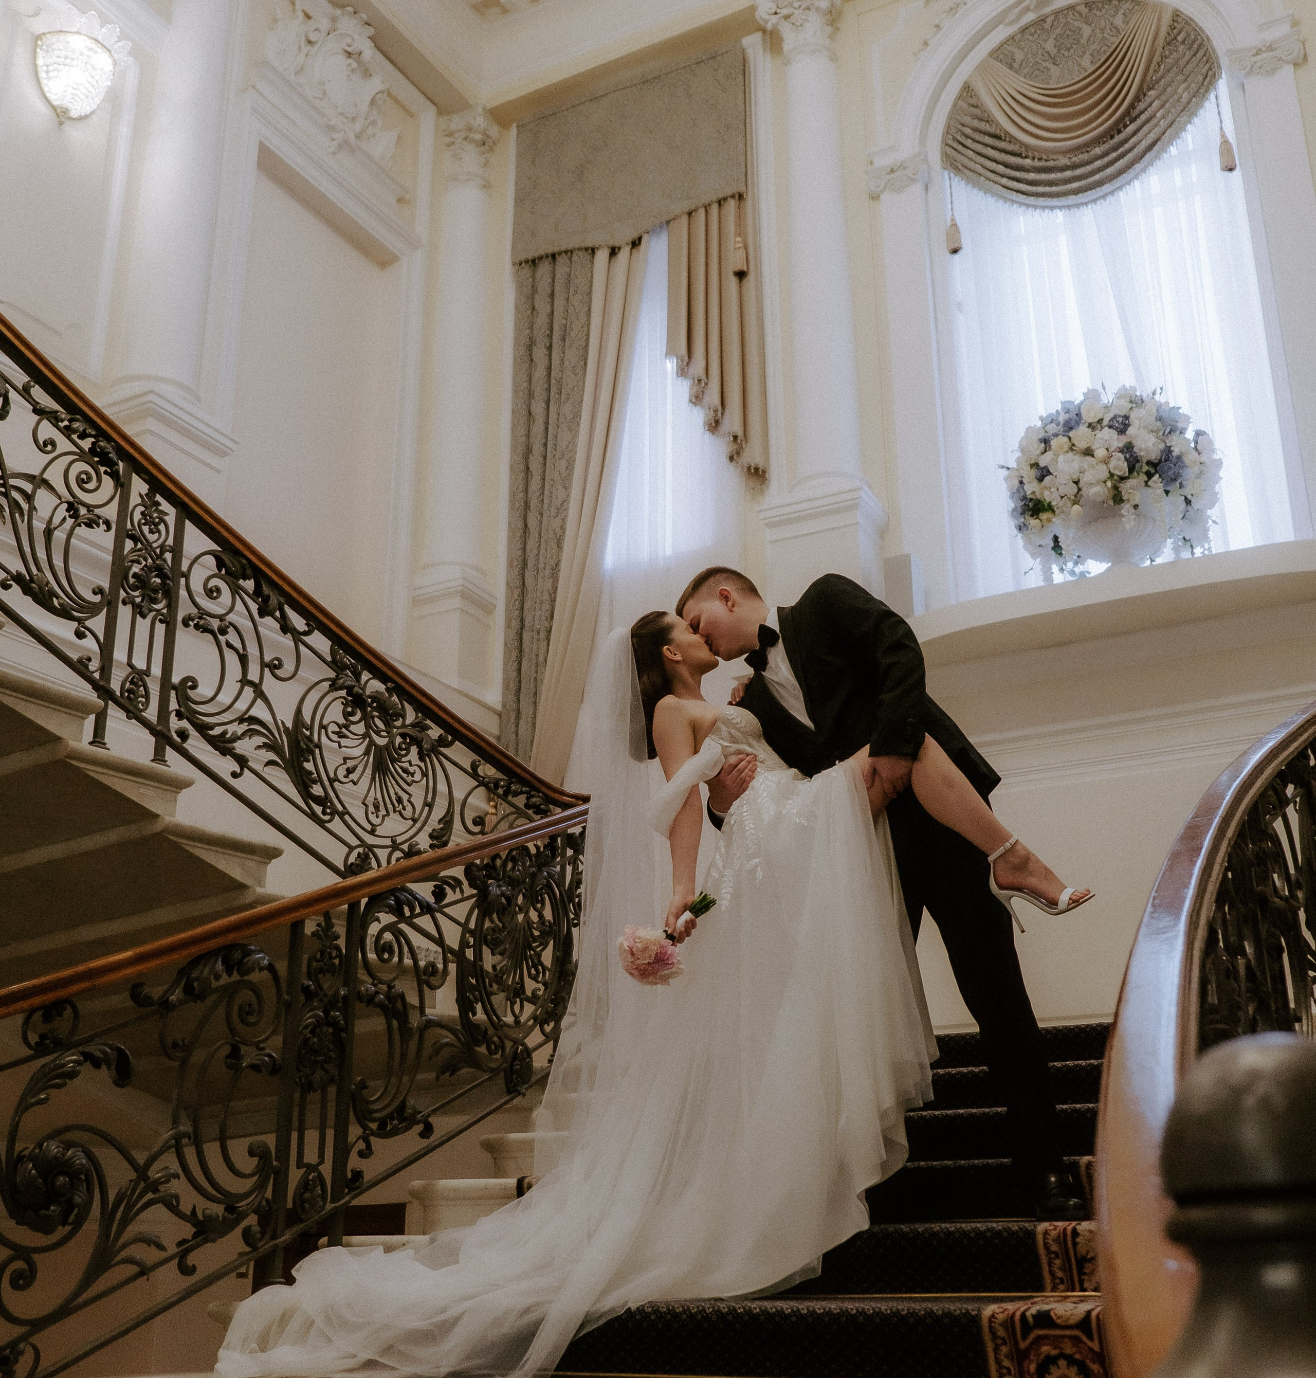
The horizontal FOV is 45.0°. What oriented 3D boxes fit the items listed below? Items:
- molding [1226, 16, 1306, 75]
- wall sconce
[{"bbox_3d":[3.333,-3.526,8.753,0.380,0.290,0.180,-10,-21,26],"label":"molding"},{"bbox_3d":[-2.897,-3.171,8.070,0.240,0.620,0.480,-10,-21,26],"label":"wall sconce"}]

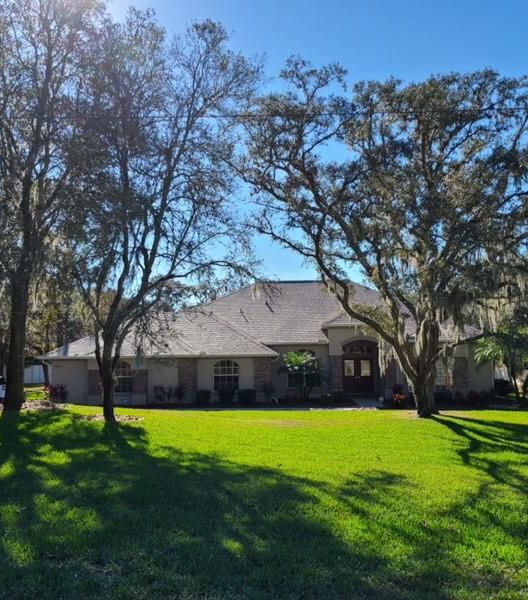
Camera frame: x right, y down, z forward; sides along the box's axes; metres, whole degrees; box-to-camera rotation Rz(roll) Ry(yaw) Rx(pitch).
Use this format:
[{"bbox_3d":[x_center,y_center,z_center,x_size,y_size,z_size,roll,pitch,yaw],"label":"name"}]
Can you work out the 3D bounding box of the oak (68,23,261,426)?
[{"bbox_3d":[-3.750,-3.204,21.910,7.200,15.100,7.000,0,-8,0],"label":"oak"}]

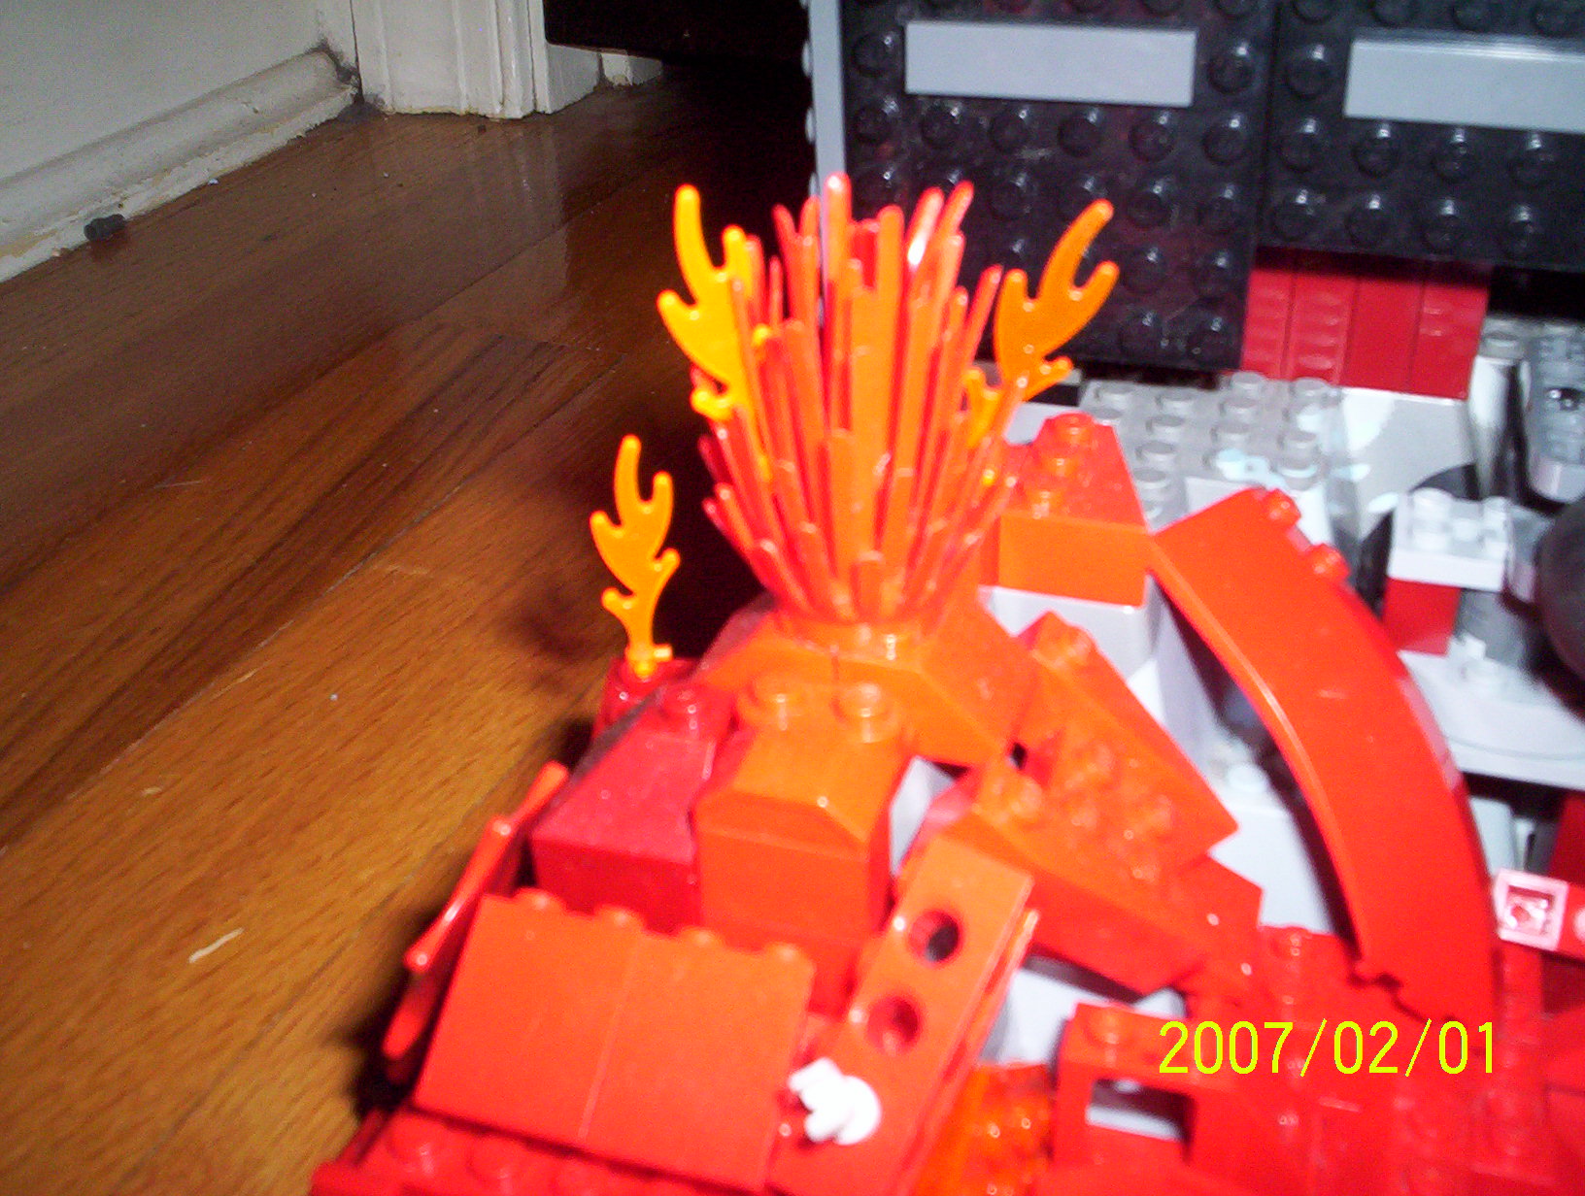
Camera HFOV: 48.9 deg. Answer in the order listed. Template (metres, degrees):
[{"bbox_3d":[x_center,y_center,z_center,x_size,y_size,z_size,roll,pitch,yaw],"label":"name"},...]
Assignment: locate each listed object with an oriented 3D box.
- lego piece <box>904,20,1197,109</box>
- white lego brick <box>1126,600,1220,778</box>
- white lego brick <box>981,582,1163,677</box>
[{"bbox_3d":[0.028,-0.060,0.194,0.032,0.008,0.003,8,33,17],"label":"lego piece"},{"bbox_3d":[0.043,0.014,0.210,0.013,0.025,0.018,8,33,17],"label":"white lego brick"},{"bbox_3d":[0.033,0.000,0.205,0.018,0.010,0.015,8,33,17],"label":"white lego brick"}]

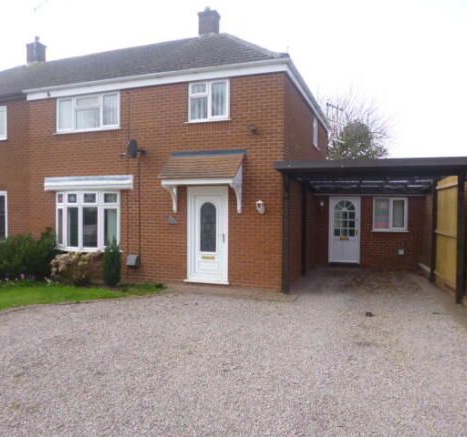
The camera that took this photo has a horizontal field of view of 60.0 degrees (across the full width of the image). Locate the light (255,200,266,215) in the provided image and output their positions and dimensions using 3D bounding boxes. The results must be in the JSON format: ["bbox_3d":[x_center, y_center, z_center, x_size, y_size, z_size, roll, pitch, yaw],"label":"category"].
[{"bbox_3d":[0.581,-0.232,8.539,0.150,0.280,0.220,0,-1,18],"label":"light"}]

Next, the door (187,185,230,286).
[{"bbox_3d":[-0.576,0.358,9.013,0.980,2.130,0.100,0,-1,18],"label":"door"}]

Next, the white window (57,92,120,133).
[{"bbox_3d":[-3.617,-2.594,10.014,1.870,0.900,0.110,0,-1,18],"label":"white window"}]

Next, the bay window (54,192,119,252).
[{"bbox_3d":[-3.635,0.058,9.837,1.870,1.430,0.330,0,-1,18],"label":"bay window"}]

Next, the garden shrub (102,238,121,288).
[{"bbox_3d":[-2.826,1.019,9.362,0.430,1.120,0.430,1,2,20],"label":"garden shrub"}]

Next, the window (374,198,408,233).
[{"bbox_3d":[4.599,-0.102,11.815,0.970,1.000,0.100,1,2,20],"label":"window"}]

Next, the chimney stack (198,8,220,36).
[{"bbox_3d":[-0.789,-6.430,13.291,0.600,0.950,0.600,1,2,20],"label":"chimney stack"}]

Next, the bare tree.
[{"bbox_3d":[8.228,-3.801,26.905,4.900,9.430,4.700,1,2,20],"label":"bare tree"}]

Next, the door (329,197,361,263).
[{"bbox_3d":[3.383,0.355,12.261,0.950,2.030,0.100,1,2,20],"label":"door"}]

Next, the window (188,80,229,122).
[{"bbox_3d":[-0.571,-2.653,9.162,1.010,0.910,0.100,1,2,20],"label":"window"}]

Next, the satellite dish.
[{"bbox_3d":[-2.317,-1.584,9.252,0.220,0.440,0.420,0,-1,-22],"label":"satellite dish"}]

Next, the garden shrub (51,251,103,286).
[{"bbox_3d":[-3.673,1.140,9.456,1.200,0.760,0.780,0,-1,18],"label":"garden shrub"}]

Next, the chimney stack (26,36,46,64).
[{"bbox_3d":[-7.439,-6.322,15.281,0.500,1.130,0.500,0,-1,18],"label":"chimney stack"}]

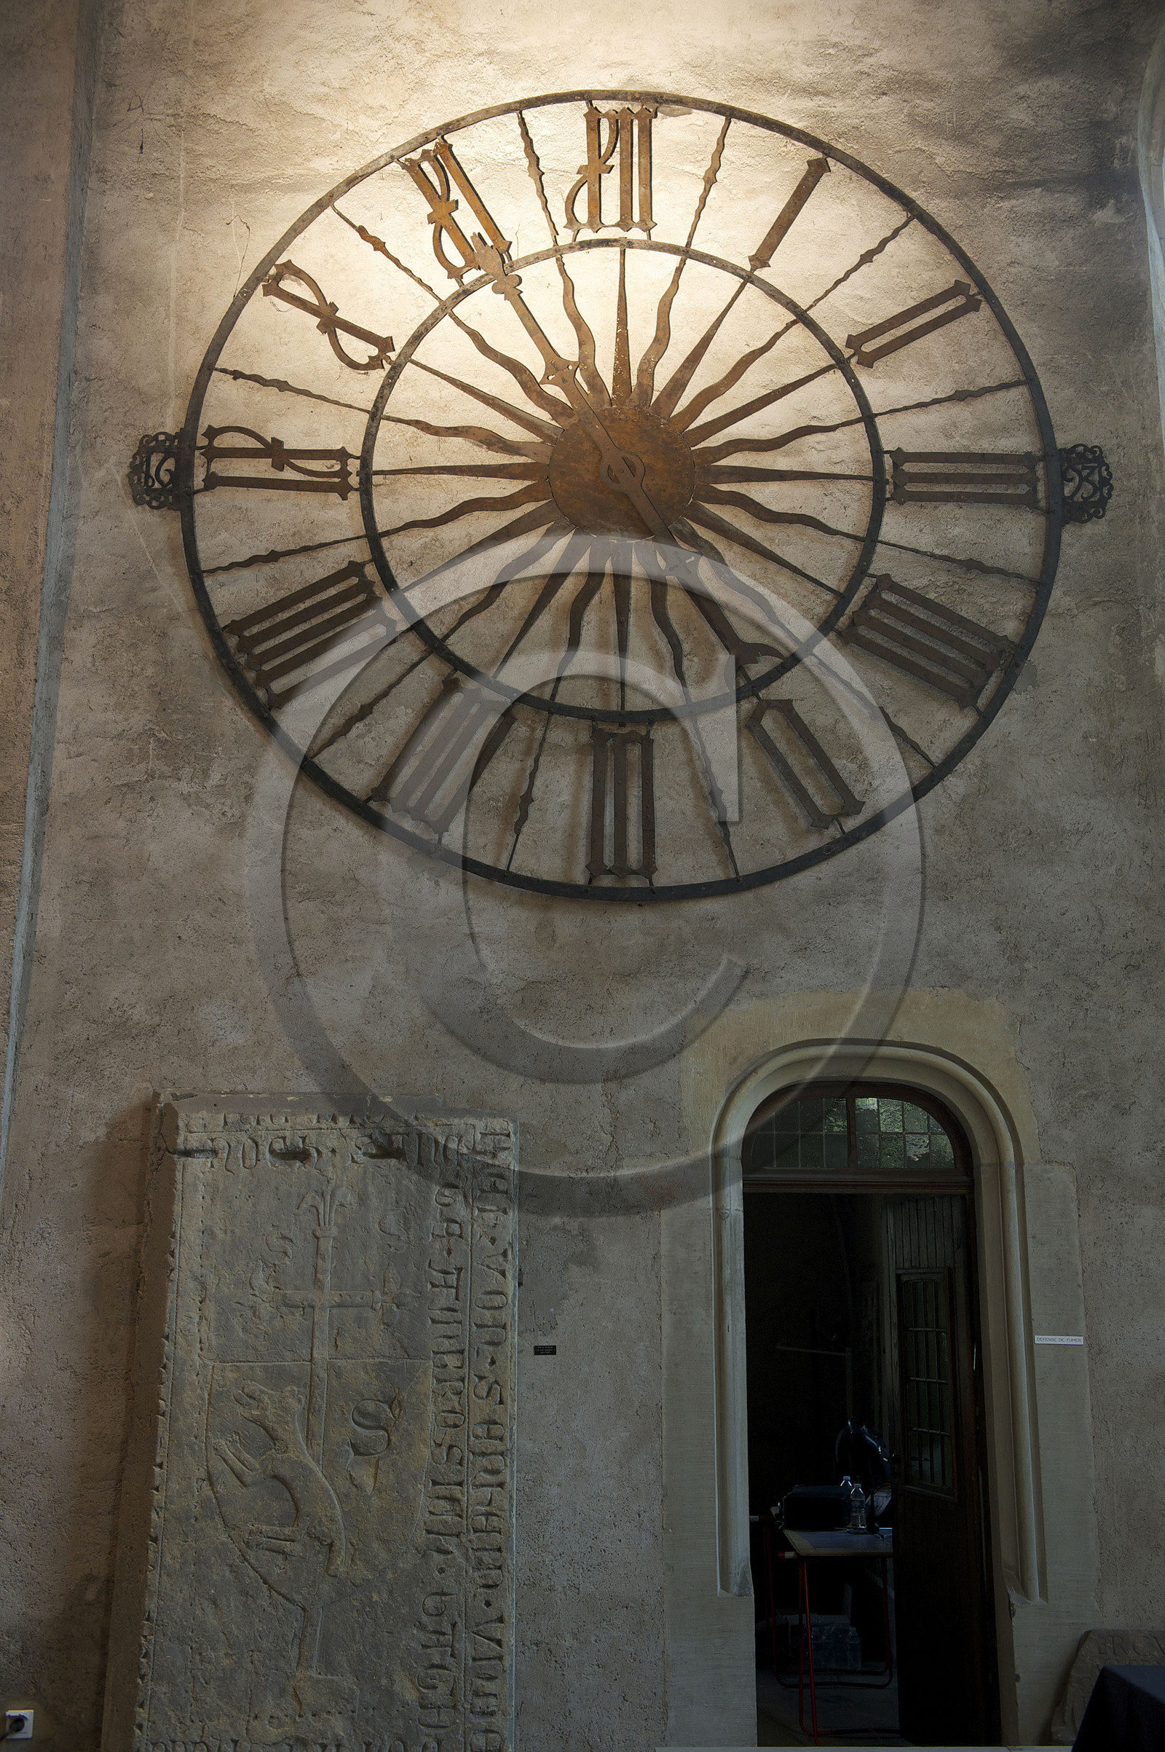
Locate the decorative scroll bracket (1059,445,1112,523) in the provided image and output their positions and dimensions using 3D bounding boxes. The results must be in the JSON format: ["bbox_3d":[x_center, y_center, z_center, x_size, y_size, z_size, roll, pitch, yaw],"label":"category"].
[{"bbox_3d":[2.023,-1.577,7.415,0.220,0.343,0.040,0,-14,0],"label":"decorative scroll bracket"}]

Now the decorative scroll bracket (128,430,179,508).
[{"bbox_3d":[-1.716,-1.627,7.405,0.214,0.337,0.040,0,-14,0],"label":"decorative scroll bracket"}]

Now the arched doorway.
[{"bbox_3d":[1.041,1.904,6.766,0.890,2.304,0.300,0,-14,-1],"label":"arched doorway"}]

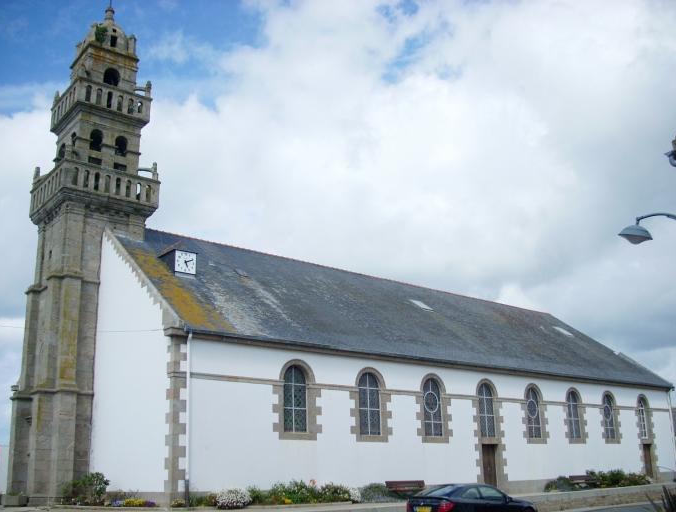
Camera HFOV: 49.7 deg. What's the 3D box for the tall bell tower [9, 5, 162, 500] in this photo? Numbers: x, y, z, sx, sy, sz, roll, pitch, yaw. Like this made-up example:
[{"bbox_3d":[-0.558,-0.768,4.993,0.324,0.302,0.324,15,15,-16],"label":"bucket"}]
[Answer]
[{"bbox_3d":[-11.635,-1.209,34.503,4.570,24.620,4.570,13,-22,-38],"label":"tall bell tower"}]

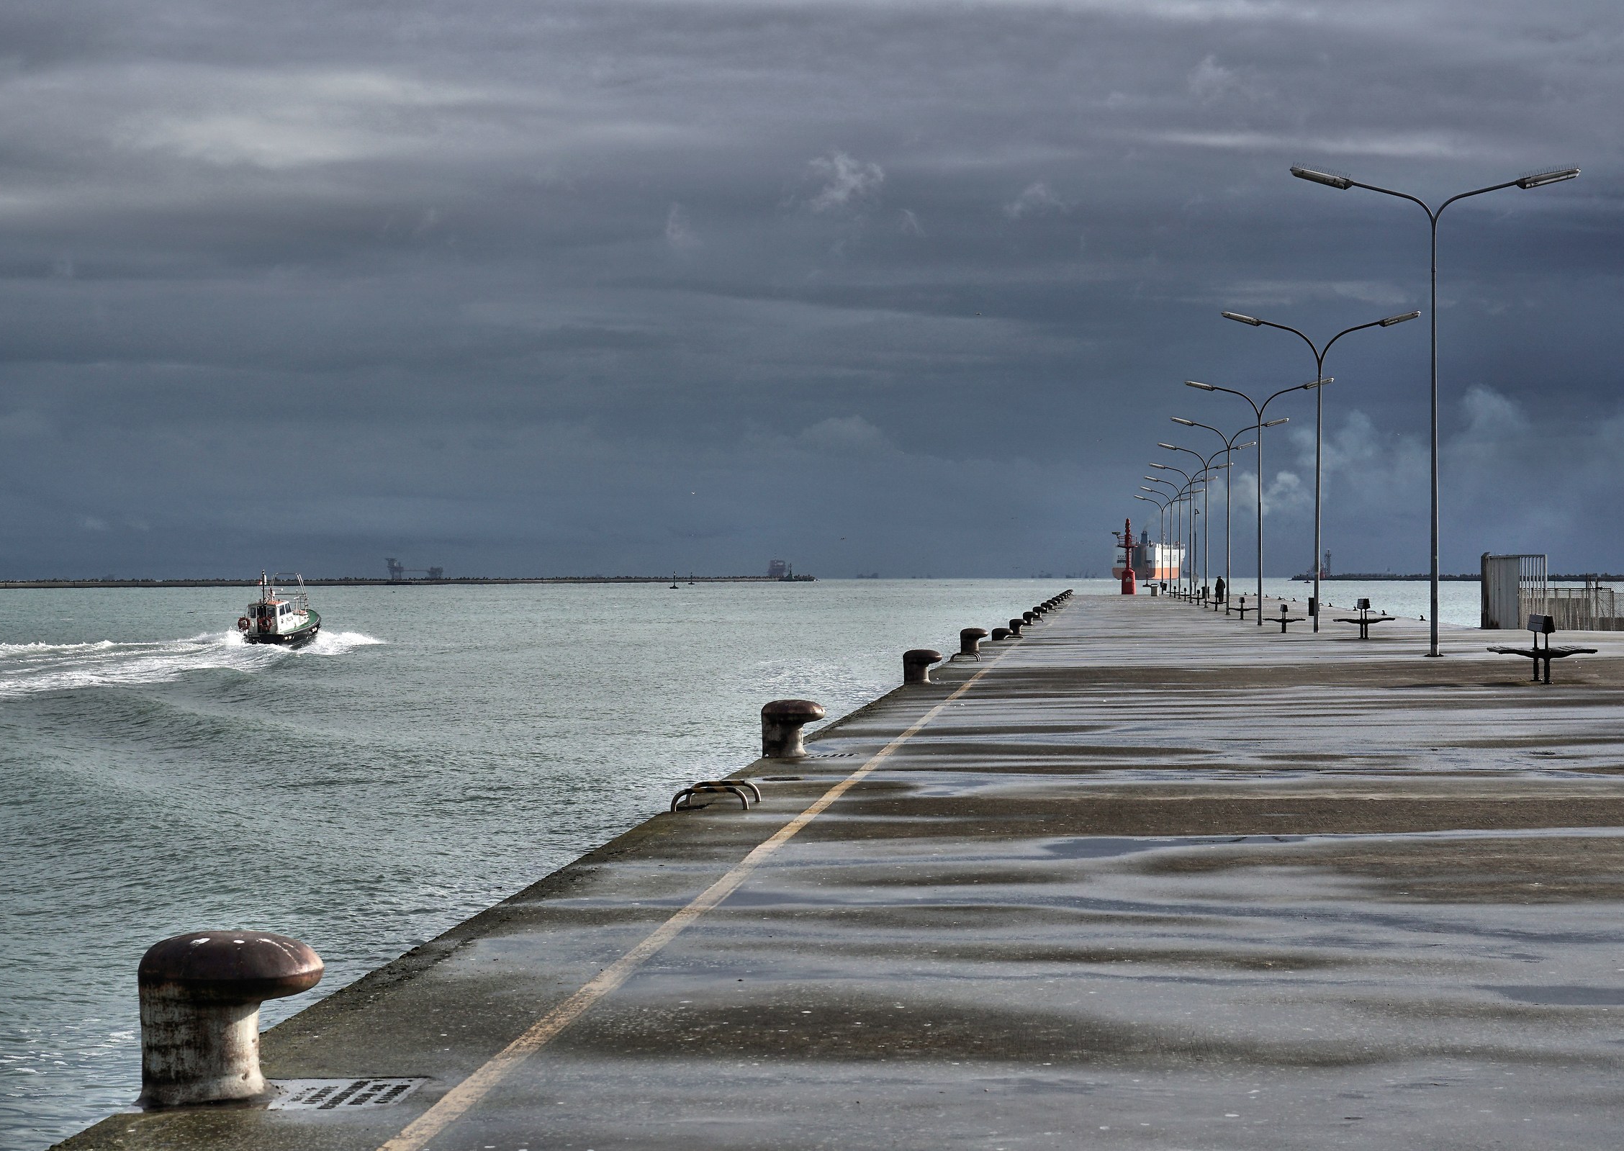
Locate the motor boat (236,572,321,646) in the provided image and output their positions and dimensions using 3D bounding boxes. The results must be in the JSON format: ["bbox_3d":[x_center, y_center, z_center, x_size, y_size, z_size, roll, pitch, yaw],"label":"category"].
[{"bbox_3d":[-31.043,1.996,213.000,2.800,4.555,8.200,0,0,18],"label":"motor boat"}]

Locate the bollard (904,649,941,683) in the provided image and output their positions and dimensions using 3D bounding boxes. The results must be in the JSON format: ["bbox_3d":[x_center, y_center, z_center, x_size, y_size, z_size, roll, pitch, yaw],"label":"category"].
[{"bbox_3d":[1.580,1.300,51.300,0.550,0.500,0.470,0,0,5],"label":"bollard"}]

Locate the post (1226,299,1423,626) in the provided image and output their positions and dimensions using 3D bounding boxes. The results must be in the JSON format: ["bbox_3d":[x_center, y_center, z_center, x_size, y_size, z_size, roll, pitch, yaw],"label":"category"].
[{"bbox_3d":[14.620,-2.970,103.300,5.600,9.250,0.370,0,0,5],"label":"post"}]

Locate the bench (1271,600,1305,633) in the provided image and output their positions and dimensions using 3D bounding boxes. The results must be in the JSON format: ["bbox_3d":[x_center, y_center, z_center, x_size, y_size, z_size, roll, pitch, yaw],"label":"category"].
[{"bbox_3d":[15.380,1.413,117.035,1.300,0.909,1.700,0,0,5],"label":"bench"}]

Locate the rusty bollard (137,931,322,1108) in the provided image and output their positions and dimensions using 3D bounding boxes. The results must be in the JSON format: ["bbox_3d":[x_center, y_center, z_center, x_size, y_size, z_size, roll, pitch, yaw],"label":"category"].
[{"bbox_3d":[-1.716,1.300,10.600,0.550,0.500,0.470,0,0,5],"label":"rusty bollard"}]

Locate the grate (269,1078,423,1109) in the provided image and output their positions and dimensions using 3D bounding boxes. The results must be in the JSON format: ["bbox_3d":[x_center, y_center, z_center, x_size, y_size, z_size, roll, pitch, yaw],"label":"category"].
[{"bbox_3d":[-1.660,1.795,12.361,0.564,0.030,0.702,0,0,5],"label":"grate"}]

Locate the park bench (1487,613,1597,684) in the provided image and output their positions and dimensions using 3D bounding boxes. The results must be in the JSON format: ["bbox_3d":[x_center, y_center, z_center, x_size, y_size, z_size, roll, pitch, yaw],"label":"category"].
[{"bbox_3d":[10.470,1.070,51.600,1.380,0.960,1.750,0,0,5],"label":"park bench"}]

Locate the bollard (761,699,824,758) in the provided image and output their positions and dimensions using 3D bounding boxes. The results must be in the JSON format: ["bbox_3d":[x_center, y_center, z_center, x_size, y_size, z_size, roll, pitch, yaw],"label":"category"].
[{"bbox_3d":[-0.181,1.495,35.156,0.614,0.566,0.564,0,0,5],"label":"bollard"}]

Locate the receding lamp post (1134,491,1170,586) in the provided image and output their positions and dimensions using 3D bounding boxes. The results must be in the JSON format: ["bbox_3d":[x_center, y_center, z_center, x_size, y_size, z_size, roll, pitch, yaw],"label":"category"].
[{"bbox_3d":[32.255,-2.785,330.190,5.202,9.104,0.350,0,0,5],"label":"receding lamp post"}]

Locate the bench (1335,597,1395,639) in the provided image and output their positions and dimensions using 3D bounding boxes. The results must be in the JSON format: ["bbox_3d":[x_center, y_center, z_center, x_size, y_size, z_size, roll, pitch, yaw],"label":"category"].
[{"bbox_3d":[13.220,1.055,86.000,1.380,0.960,1.750,0,0,5],"label":"bench"}]

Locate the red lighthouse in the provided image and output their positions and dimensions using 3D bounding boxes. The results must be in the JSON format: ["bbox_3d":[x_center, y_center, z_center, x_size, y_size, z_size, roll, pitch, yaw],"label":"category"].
[{"bbox_3d":[29.987,-1.765,341.167,1.728,7.231,1.728,0,0,5],"label":"red lighthouse"}]

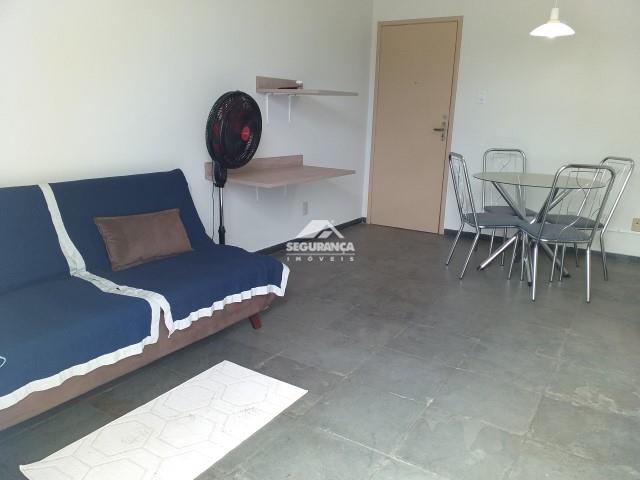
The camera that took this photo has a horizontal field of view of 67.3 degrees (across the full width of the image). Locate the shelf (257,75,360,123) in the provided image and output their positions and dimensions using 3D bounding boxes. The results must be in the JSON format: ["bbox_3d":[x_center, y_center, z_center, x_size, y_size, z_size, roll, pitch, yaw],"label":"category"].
[{"bbox_3d":[-0.087,-1.135,3.923,0.571,0.347,0.650,10,16,32],"label":"shelf"}]

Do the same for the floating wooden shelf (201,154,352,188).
[{"bbox_3d":[-0.244,-0.563,3.816,0.594,0.125,1.232,10,16,32],"label":"floating wooden shelf"}]

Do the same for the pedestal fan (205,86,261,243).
[{"bbox_3d":[-0.641,-0.301,3.140,0.426,1.288,0.482,10,16,32],"label":"pedestal fan"}]

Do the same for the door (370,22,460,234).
[{"bbox_3d":[0.970,-1.170,5.070,0.907,2.134,0.073,10,16,32],"label":"door"}]

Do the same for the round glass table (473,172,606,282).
[{"bbox_3d":[1.621,-0.099,3.707,0.918,0.741,0.918,10,16,32],"label":"round glass table"}]

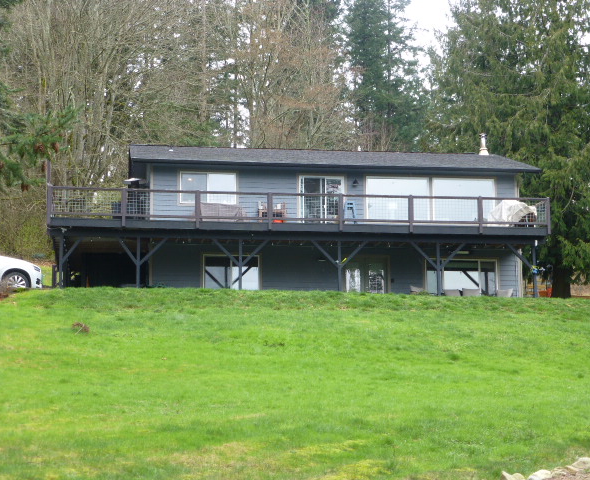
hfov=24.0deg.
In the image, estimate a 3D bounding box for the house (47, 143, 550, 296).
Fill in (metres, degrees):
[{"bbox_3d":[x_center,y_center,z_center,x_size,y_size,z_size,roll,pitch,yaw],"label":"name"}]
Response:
[{"bbox_3d":[-0.260,-0.282,47.976,15.997,6.607,12.283,1,-10,-8],"label":"house"}]

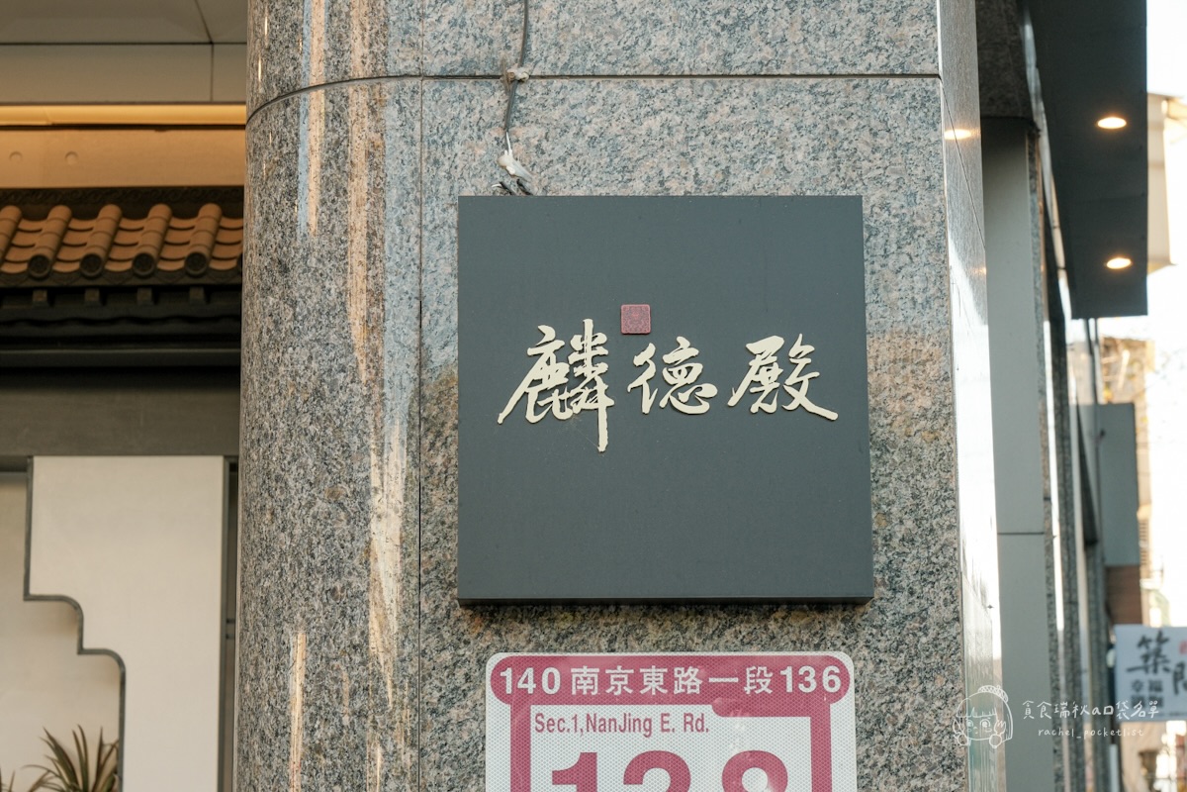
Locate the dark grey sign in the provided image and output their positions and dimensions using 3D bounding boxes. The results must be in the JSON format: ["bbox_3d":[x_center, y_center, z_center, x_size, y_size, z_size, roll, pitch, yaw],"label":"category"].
[{"bbox_3d":[0.075,0.004,2.576,0.446,0.444,0.073,0,-11,-1],"label":"dark grey sign"}]

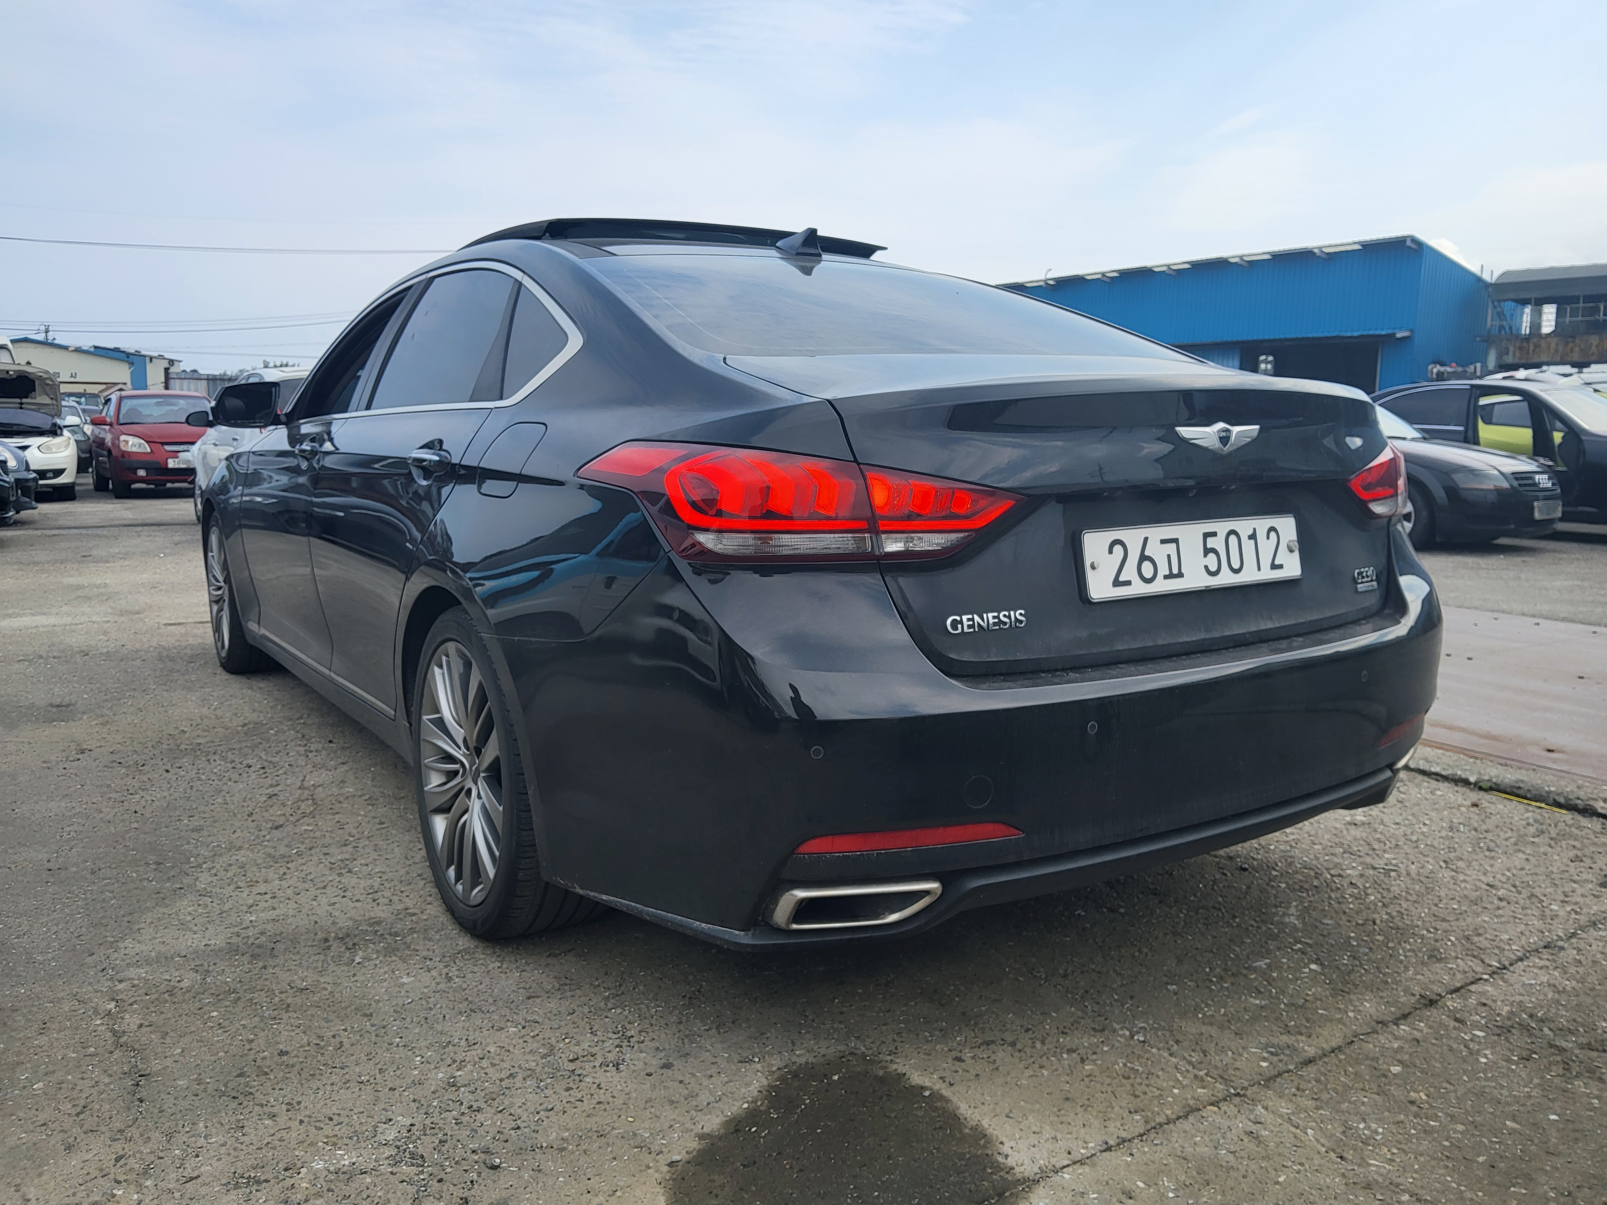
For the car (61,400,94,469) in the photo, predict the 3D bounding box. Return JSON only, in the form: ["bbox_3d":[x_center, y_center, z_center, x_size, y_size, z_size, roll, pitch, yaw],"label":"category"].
[{"bbox_3d":[-15.977,-3.515,25.339,1.770,1.470,4.450,-5,10,-33],"label":"car"}]

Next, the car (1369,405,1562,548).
[{"bbox_3d":[4.811,-1.294,11.399,1.770,1.360,4.080,-7,11,-39],"label":"car"}]

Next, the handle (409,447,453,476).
[{"bbox_3d":[-0.706,-0.268,2.275,0.055,0.050,0.235,-5,10,-33],"label":"handle"}]

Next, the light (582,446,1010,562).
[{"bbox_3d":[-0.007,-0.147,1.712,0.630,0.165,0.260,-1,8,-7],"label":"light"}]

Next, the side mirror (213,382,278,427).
[{"bbox_3d":[-1.711,-0.611,3.721,0.225,0.140,0.145,-5,10,-33],"label":"side mirror"}]

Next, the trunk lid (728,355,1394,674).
[{"bbox_3d":[0.502,-0.199,2.144,1.340,0.490,0.610,-5,10,-33],"label":"trunk lid"}]

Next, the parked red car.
[{"bbox_3d":[-9.244,-2.335,17.536,1.700,1.470,4.100,-5,10,-33],"label":"parked red car"}]

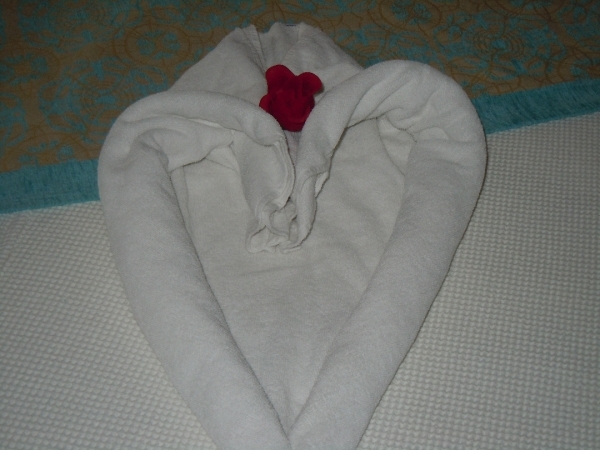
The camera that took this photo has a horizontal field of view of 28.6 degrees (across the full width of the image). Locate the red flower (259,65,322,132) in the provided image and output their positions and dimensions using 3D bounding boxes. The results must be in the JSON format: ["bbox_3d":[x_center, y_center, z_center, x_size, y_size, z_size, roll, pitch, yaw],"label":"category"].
[{"bbox_3d":[-0.012,-0.160,1.491,0.080,0.052,0.080,1,45,-1],"label":"red flower"}]

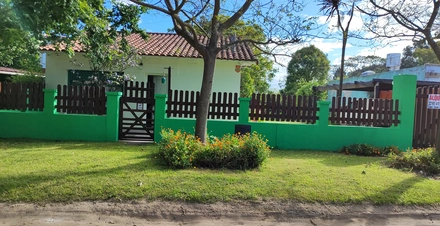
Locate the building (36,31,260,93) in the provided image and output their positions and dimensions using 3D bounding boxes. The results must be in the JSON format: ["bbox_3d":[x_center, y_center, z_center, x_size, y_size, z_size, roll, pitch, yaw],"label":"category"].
[{"bbox_3d":[-2.795,-1.841,15.014,8.135,4.600,8.000,2,3,-2],"label":"building"}]

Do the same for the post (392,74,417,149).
[{"bbox_3d":[5.668,0.042,9.008,0.450,2.261,0.400,2,3,-2],"label":"post"}]

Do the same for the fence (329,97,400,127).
[{"bbox_3d":[4.392,-0.010,8.839,2.183,0.854,0.070,2,3,-2],"label":"fence"}]

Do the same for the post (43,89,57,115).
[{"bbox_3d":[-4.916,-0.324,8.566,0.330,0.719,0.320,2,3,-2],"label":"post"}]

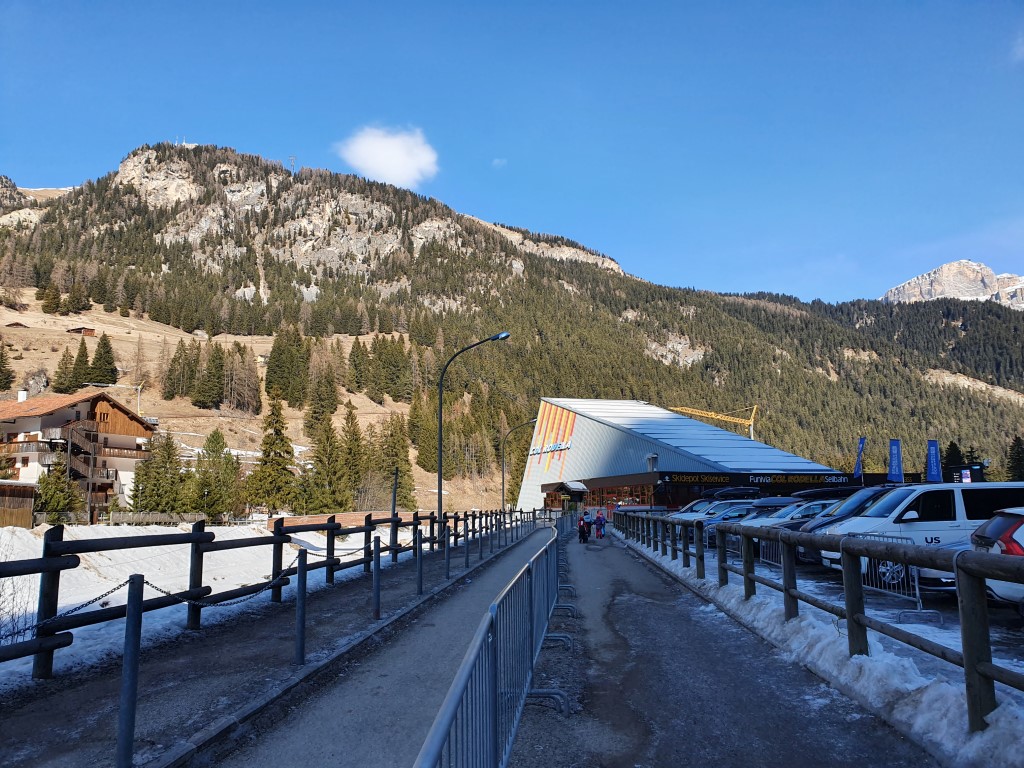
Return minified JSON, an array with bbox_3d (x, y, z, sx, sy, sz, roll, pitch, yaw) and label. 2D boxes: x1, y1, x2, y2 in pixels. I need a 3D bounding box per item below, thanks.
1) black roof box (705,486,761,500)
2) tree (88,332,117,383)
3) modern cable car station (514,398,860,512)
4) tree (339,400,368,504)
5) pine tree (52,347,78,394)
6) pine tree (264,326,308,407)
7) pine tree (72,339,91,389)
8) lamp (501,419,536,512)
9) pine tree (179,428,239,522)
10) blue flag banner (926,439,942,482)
[{"bbox_3d":[9.095,4.411,31.184,1.880,0.400,0.800,-2,-9,7],"label":"black roof box"},{"bbox_3d":[-129.407,-8.146,244.282,8.849,16.810,8.849,0,-9,0],"label":"tree"},{"bbox_3d":[13.695,5.852,72.174,19.000,13.800,41.000,2,-9,-14],"label":"modern cable car station"},{"bbox_3d":[-19.888,8.800,96.817,3.487,13.568,3.487,0,-9,0],"label":"tree"},{"bbox_3d":[-132.614,-4.045,228.429,6.846,14.473,6.846,0,-9,0],"label":"pine tree"},{"bbox_3d":[-66.140,-5.230,225.579,10.795,23.841,10.795,0,-9,0],"label":"pine tree"},{"bbox_3d":[-136.167,-6.075,243.962,6.312,17.089,6.312,0,-9,0],"label":"pine tree"},{"bbox_3d":[0.600,6.257,54.289,2.500,7.684,0.280,-1,-9,4],"label":"lamp"},{"bbox_3d":[-33.055,9.949,84.499,6.532,10.156,6.532,0,-9,0],"label":"pine tree"},{"bbox_3d":[24.639,4.470,44.852,0.880,2.528,0.120,-3,-9,17],"label":"blue flag banner"}]

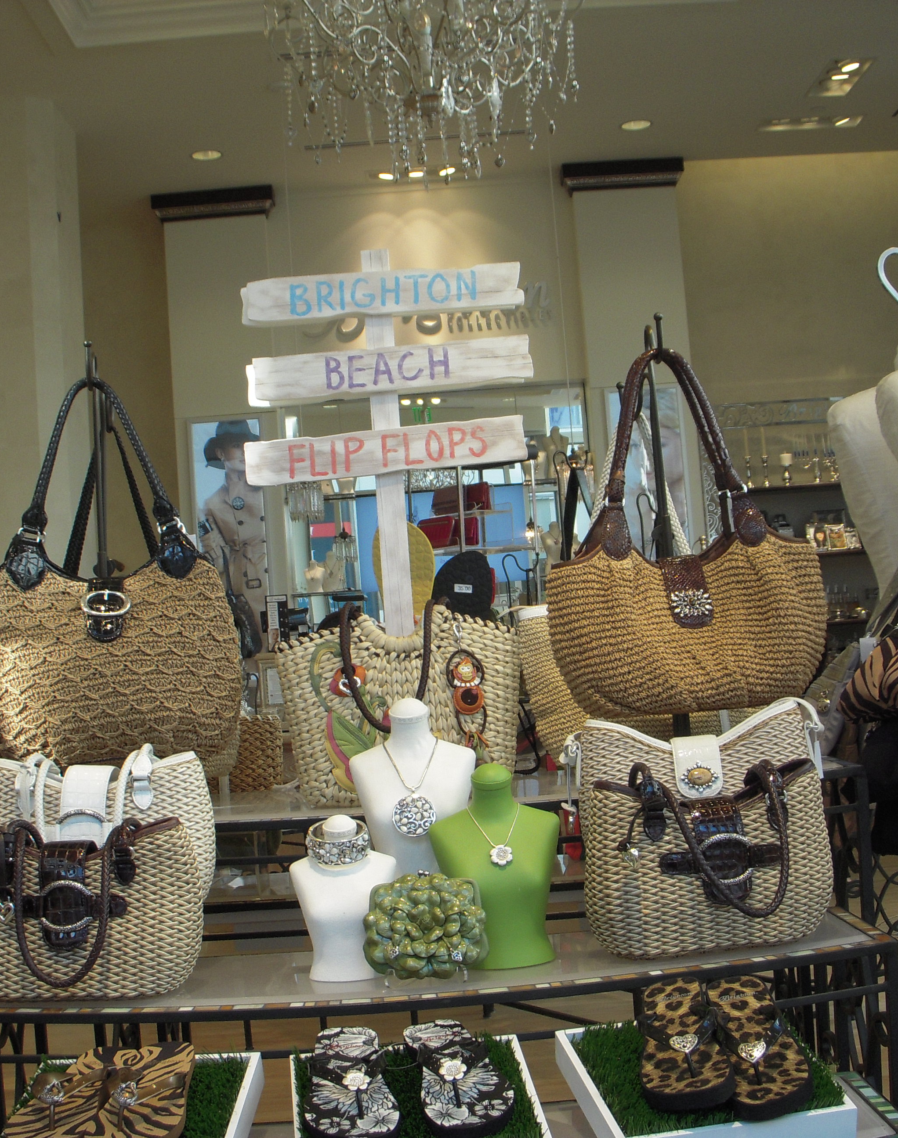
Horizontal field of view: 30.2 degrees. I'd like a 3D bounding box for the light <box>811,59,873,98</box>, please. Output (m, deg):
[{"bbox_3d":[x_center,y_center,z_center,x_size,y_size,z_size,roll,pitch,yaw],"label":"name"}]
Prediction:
[{"bbox_3d":[1.884,-2.374,8.009,0.200,0.060,0.500,-4,-3,-1],"label":"light"}]

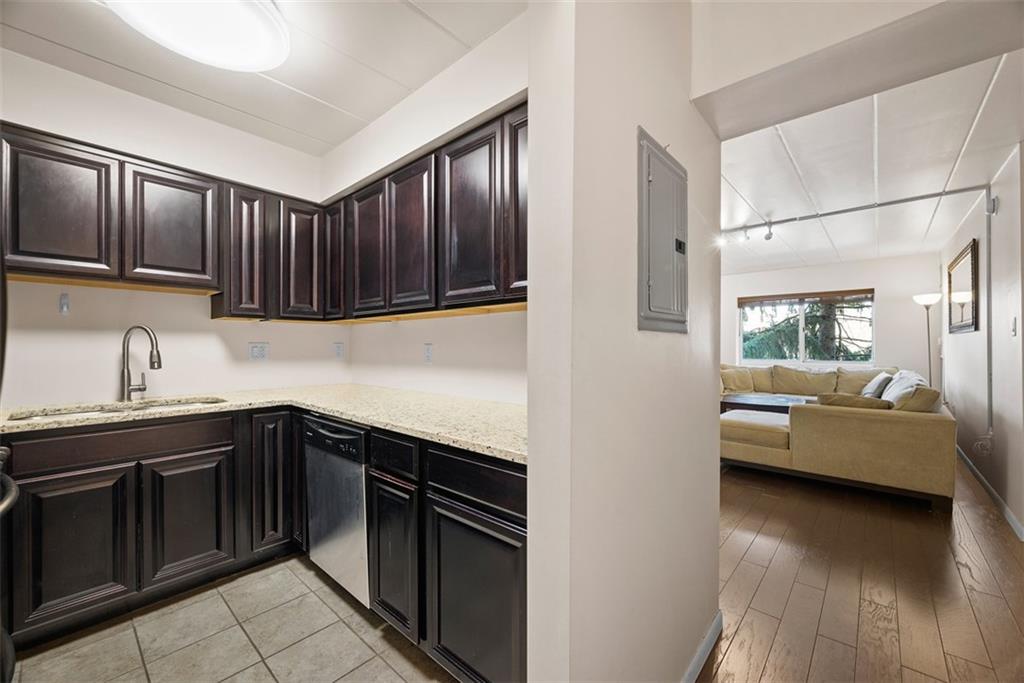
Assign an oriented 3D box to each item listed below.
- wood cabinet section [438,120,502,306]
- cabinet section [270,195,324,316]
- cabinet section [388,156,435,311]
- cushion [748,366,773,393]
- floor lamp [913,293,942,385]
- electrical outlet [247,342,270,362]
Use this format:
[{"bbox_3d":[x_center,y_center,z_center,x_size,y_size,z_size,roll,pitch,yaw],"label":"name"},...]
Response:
[{"bbox_3d":[-0.087,-0.525,1.859,0.413,0.756,0.320,-1,-1,41],"label":"wood cabinet section"},{"bbox_3d":[-1.468,-0.516,2.631,0.335,0.764,0.318,-1,-1,41],"label":"cabinet section"},{"bbox_3d":[-0.409,-0.521,2.144,0.422,0.756,0.320,-1,-1,41],"label":"cabinet section"},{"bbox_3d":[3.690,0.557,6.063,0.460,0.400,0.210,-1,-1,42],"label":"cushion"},{"bbox_3d":[5.112,0.325,4.880,0.275,1.830,0.275,-1,-1,42],"label":"floor lamp"},{"bbox_3d":[-1.674,0.071,2.643,0.012,0.119,0.117,0,-1,41],"label":"electrical outlet"}]

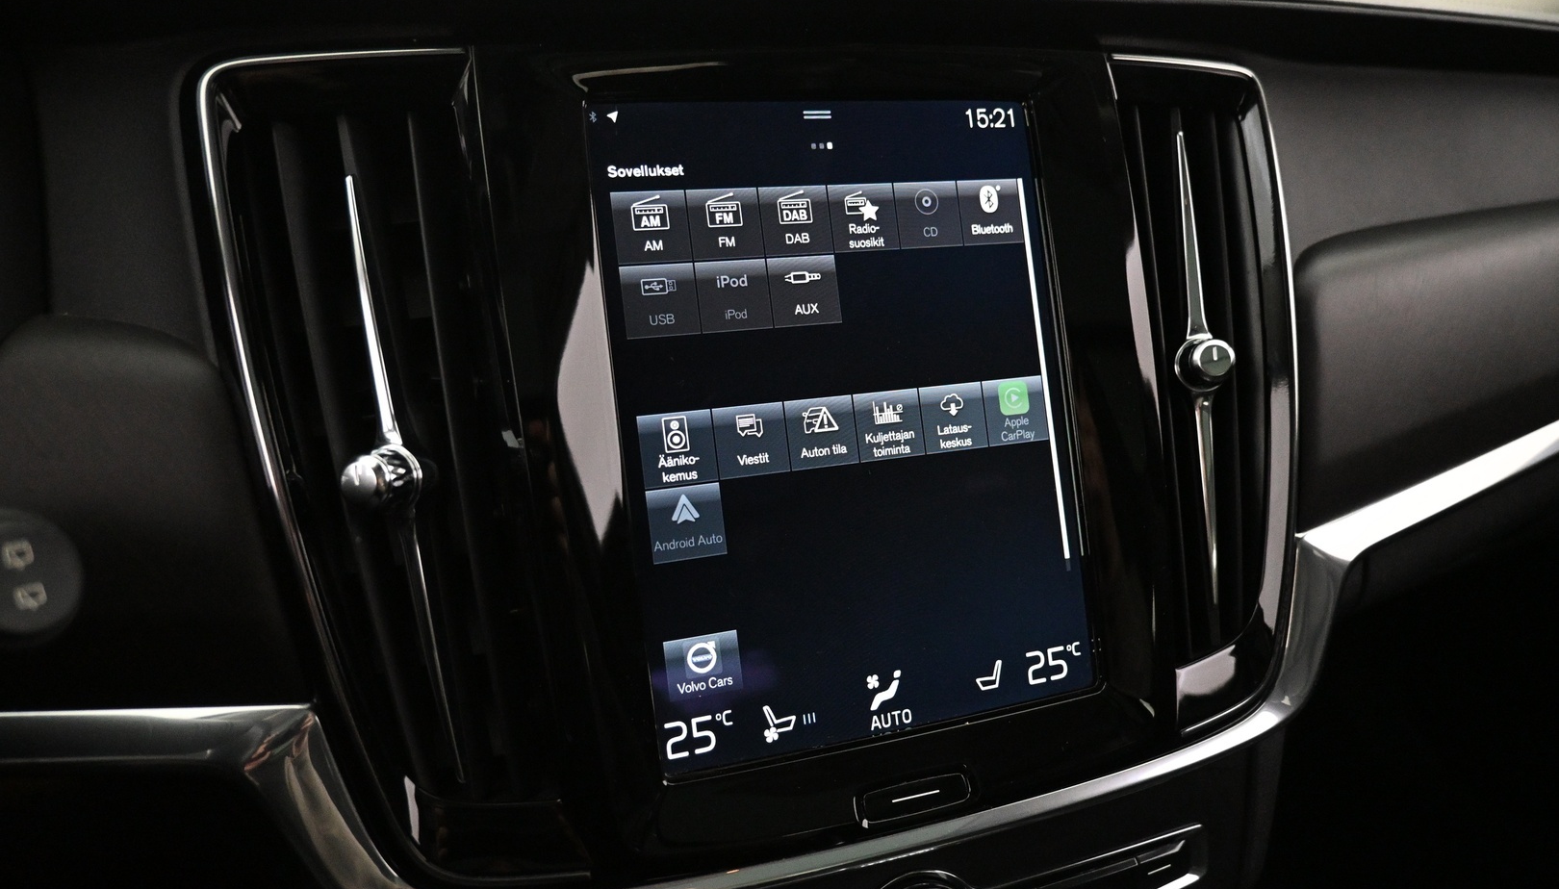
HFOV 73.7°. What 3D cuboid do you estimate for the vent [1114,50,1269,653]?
[{"bbox_3d":[0.133,-0.025,0.334,0.056,0.190,0.030,-4,-1,-19],"label":"vent"}]

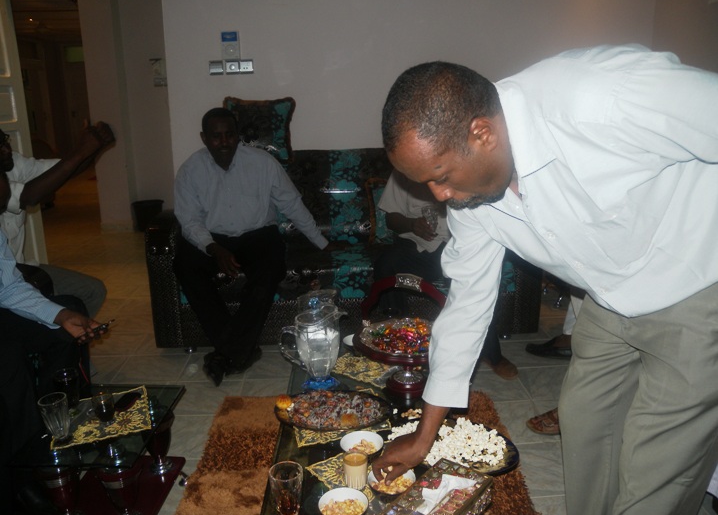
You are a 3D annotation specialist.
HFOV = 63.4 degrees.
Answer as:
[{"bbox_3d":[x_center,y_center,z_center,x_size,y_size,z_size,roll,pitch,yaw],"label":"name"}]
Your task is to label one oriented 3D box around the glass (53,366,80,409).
[{"bbox_3d":[-0.861,0.395,1.726,0.078,0.120,0.078,-2,15,-3],"label":"glass"}]

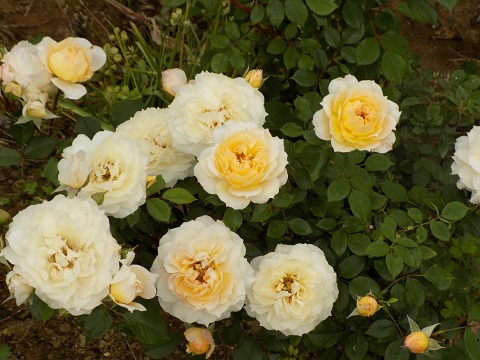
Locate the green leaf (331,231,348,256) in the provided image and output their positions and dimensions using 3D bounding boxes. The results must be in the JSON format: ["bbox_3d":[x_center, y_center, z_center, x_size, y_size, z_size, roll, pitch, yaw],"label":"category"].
[{"bbox_3d":[0.099,0.063,1.180,0.016,0.005,0.028,-1,67,-1],"label":"green leaf"}]

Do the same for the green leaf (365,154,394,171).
[{"bbox_3d":[0.154,-0.018,1.320,0.034,0.007,0.022,0,54,-4],"label":"green leaf"}]

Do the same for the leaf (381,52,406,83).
[{"bbox_3d":[0.165,-0.121,1.270,0.025,0.005,0.038,-20,68,-8],"label":"leaf"}]

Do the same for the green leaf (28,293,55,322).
[{"bbox_3d":[-0.205,0.131,1.230,0.025,0.008,0.040,-18,60,-11],"label":"green leaf"}]

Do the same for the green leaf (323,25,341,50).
[{"bbox_3d":[0.098,-0.153,1.280,0.017,0.005,0.028,-26,69,-11],"label":"green leaf"}]

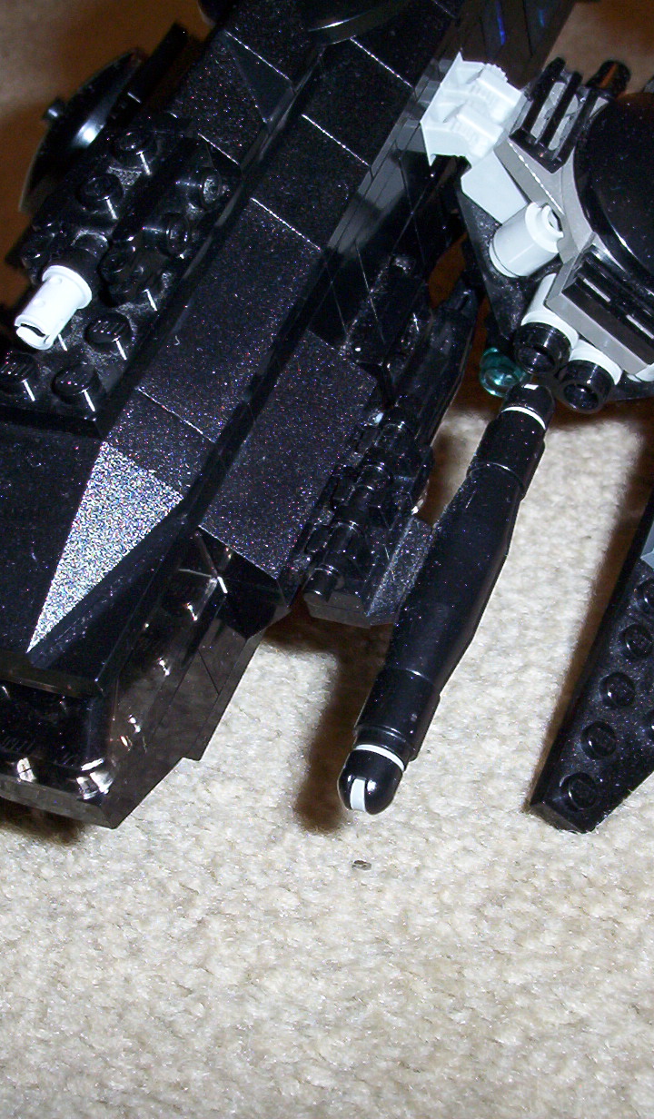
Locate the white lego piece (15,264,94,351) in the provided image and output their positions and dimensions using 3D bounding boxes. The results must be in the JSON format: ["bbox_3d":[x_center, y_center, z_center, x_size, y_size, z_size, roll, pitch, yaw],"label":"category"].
[{"bbox_3d":[-0.032,-0.030,0.197,0.006,0.006,0.009,13,58,24],"label":"white lego piece"}]

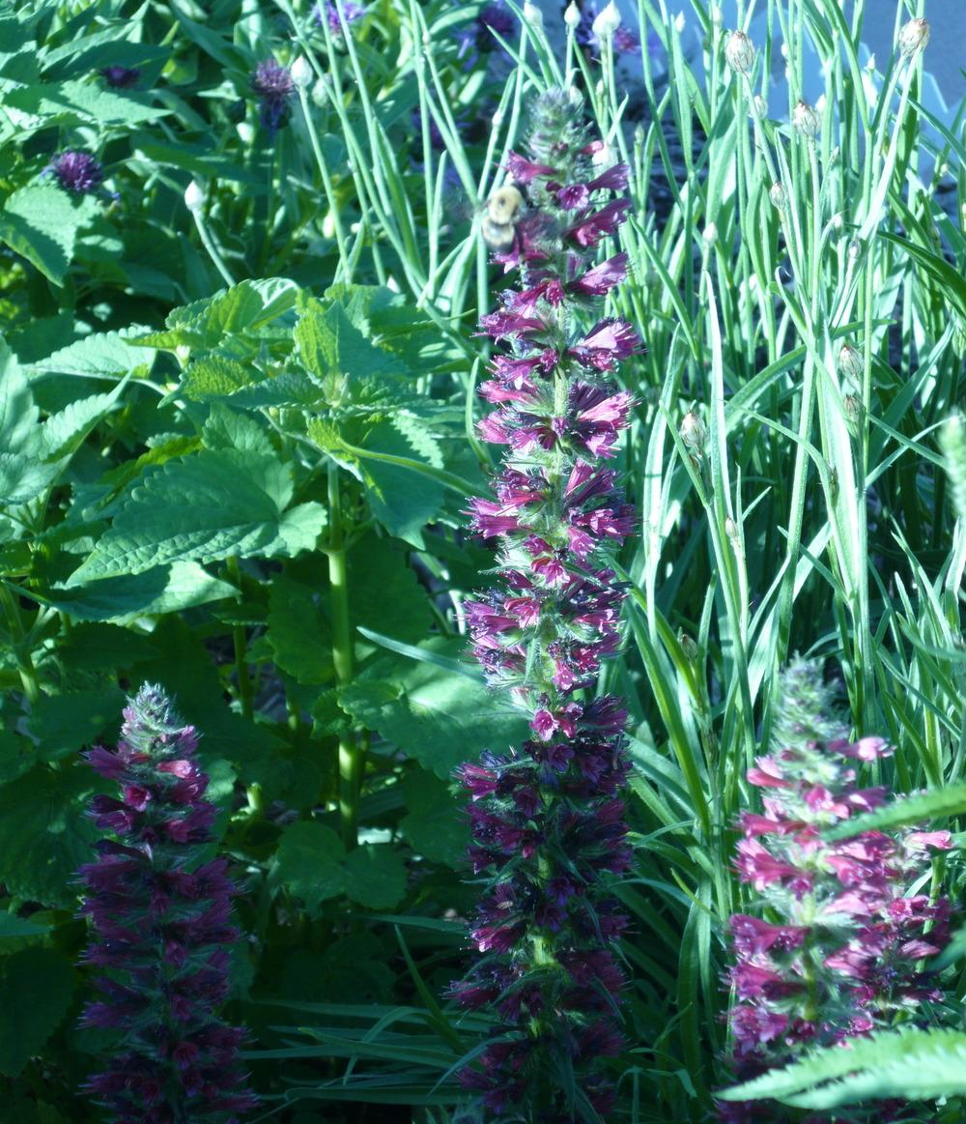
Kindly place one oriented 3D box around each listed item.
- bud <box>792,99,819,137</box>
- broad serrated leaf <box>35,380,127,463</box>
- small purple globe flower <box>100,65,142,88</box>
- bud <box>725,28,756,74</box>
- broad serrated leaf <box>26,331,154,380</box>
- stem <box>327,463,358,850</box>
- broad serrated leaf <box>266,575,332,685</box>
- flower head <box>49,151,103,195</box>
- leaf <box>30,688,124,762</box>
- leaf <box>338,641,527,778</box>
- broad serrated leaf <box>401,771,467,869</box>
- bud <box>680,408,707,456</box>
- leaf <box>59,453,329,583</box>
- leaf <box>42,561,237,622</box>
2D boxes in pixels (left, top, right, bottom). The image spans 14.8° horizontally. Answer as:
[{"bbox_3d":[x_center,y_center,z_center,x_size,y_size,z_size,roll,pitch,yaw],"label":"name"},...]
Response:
[{"bbox_3d":[0.108,-0.149,1.250,0.009,0.012,0.009,-12,18,6],"label":"bud"},{"bbox_3d":[-0.112,-0.040,1.040,0.033,0.010,0.022,-35,37,0],"label":"broad serrated leaf"},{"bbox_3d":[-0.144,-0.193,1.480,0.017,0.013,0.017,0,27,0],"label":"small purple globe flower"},{"bbox_3d":[0.080,-0.158,1.150,0.009,0.013,0.009,0,20,0],"label":"bud"},{"bbox_3d":[-0.116,-0.061,1.100,0.042,0.012,0.024,-1,28,-8],"label":"broad serrated leaf"},{"bbox_3d":[-0.041,0.028,1.090,0.005,0.125,0.005,-2,22,1],"label":"stem"},{"bbox_3d":[-0.051,0.019,1.060,0.021,0.029,0.012,0,20,0],"label":"broad serrated leaf"},{"bbox_3d":[-0.148,-0.141,1.350,0.020,0.016,0.020,0,20,0],"label":"flower head"},{"bbox_3d":[-0.111,0.044,1.020,0.026,0.018,0.016,0,20,0],"label":"leaf"},{"bbox_3d":[-0.013,0.043,1.080,0.060,0.016,0.045,14,54,10],"label":"leaf"},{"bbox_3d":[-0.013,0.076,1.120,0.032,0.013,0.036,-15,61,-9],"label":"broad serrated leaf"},{"bbox_3d":[0.073,-0.046,1.300,0.009,0.016,0.009,-13,21,5],"label":"bud"},{"bbox_3d":[-0.080,-0.012,1.030,0.072,0.014,0.045,-16,39,-12],"label":"leaf"},{"bbox_3d":[-0.098,0.009,1.060,0.055,0.012,0.036,-1,30,-1],"label":"leaf"}]

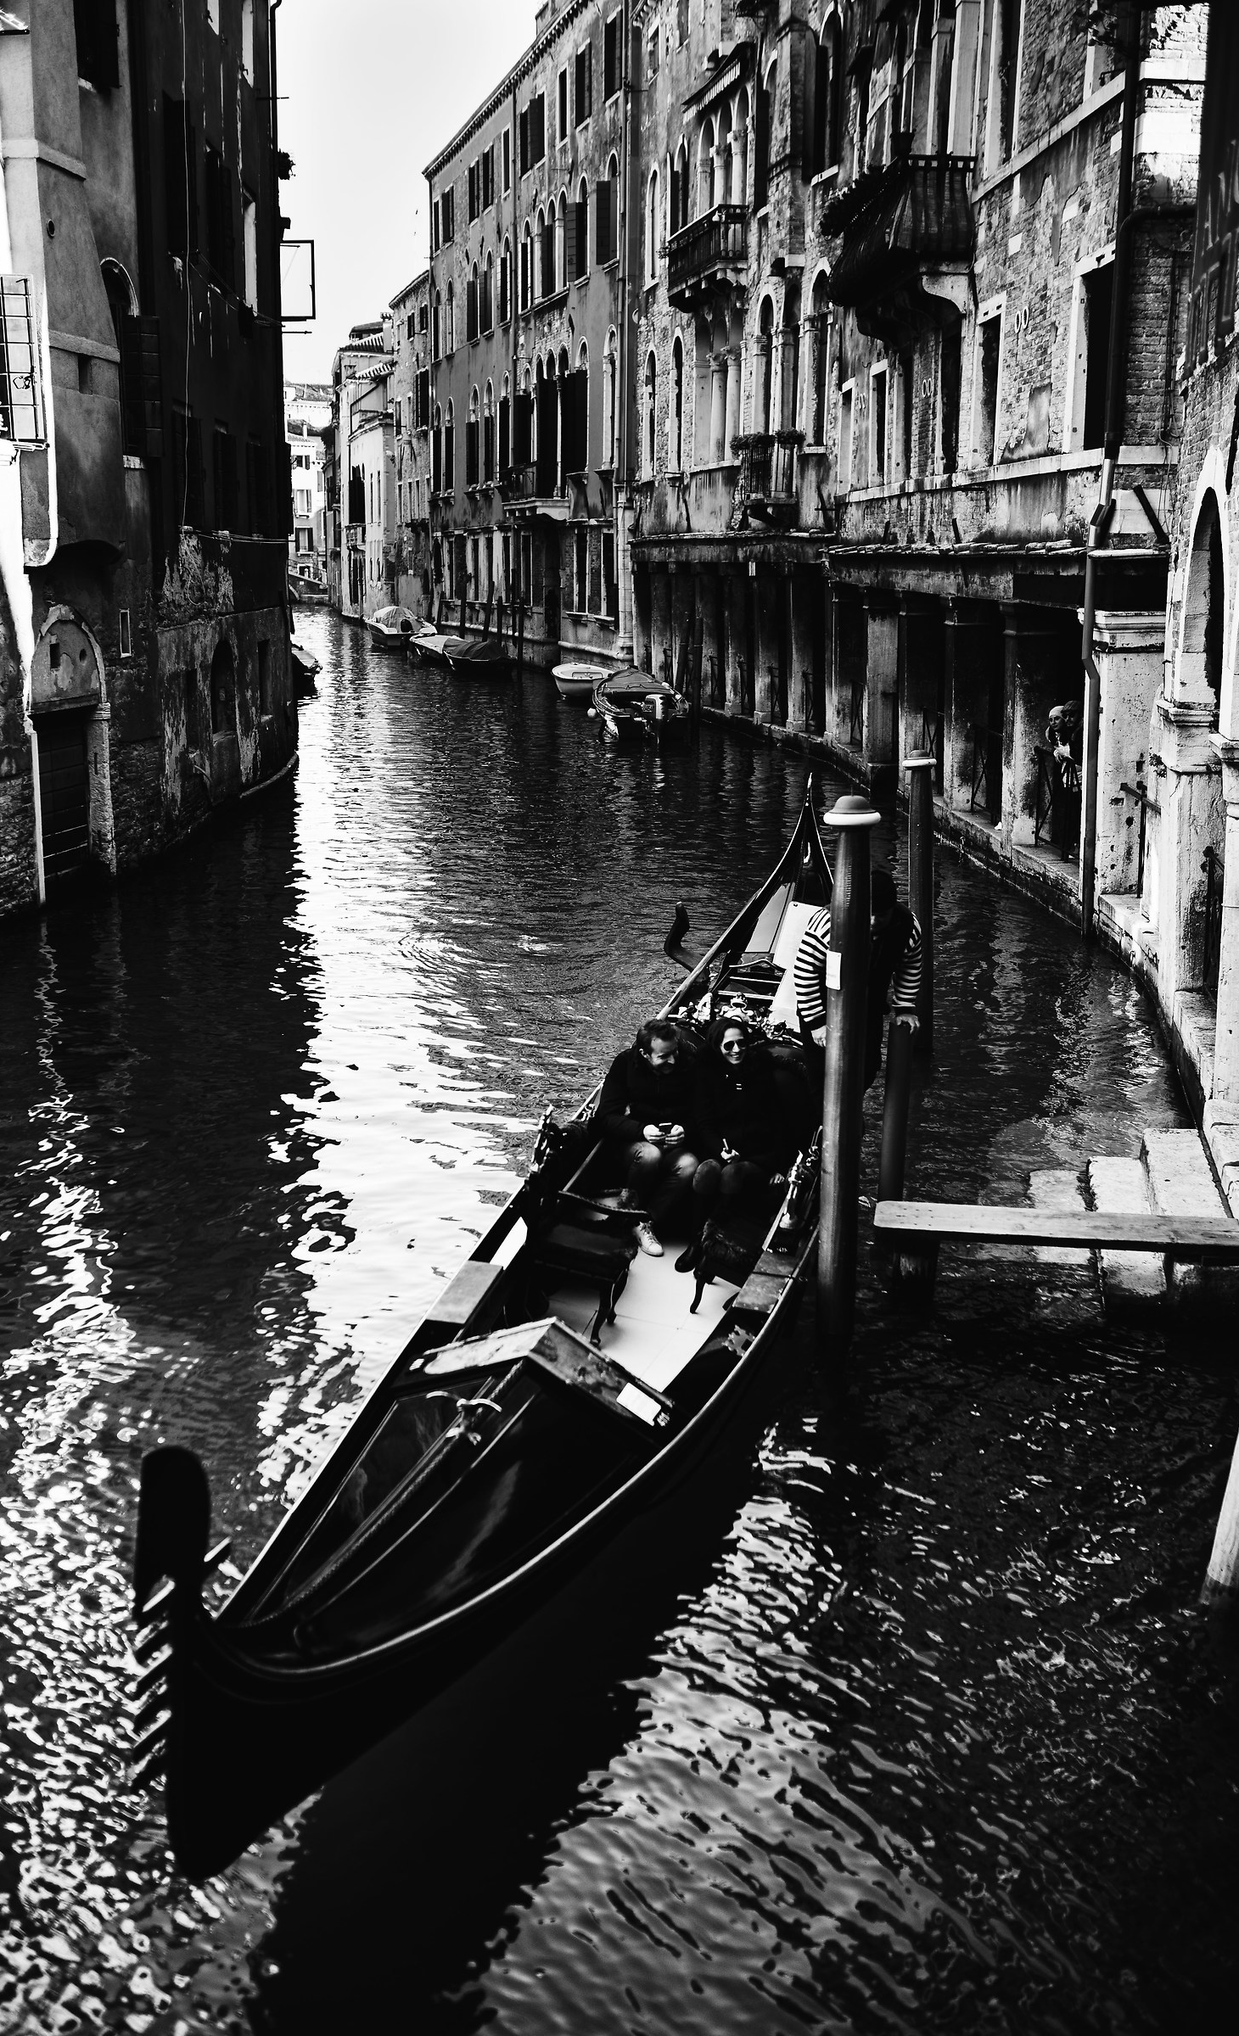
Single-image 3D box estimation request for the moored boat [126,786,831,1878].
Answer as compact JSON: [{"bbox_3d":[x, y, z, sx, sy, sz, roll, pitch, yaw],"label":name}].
[{"bbox_3d":[0.401,0.399,9.814,1.500,1.850,10.800,3,13,13],"label":"moored boat"}]

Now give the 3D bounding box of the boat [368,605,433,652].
[{"bbox_3d":[-8.250,-14.565,73.625,2.000,1.350,6.000,-4,14,-16],"label":"boat"}]

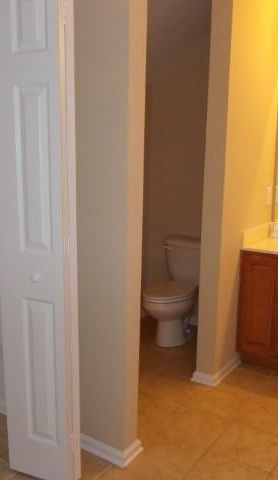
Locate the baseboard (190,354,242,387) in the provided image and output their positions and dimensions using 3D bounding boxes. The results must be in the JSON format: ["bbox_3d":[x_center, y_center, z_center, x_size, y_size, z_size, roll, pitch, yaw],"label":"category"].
[{"bbox_3d":[0.511,0.810,3.102,0.157,0.073,0.435,8,12,33],"label":"baseboard"}]

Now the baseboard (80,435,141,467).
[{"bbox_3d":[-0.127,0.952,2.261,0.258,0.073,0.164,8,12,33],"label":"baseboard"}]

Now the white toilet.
[{"bbox_3d":[0.298,0.387,3.615,0.464,0.715,0.682,8,12,33],"label":"white toilet"}]

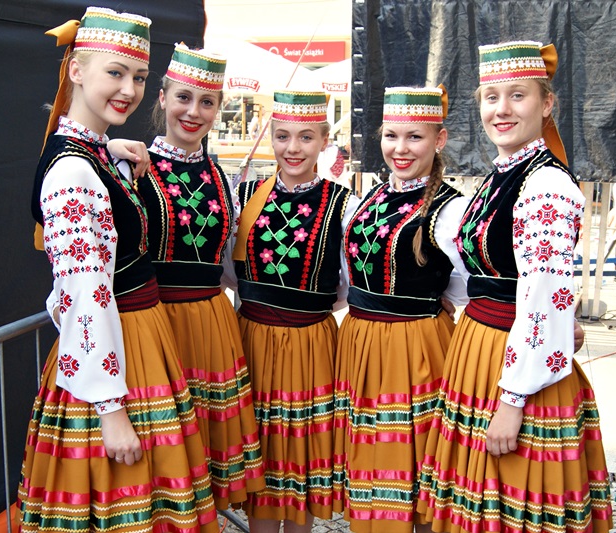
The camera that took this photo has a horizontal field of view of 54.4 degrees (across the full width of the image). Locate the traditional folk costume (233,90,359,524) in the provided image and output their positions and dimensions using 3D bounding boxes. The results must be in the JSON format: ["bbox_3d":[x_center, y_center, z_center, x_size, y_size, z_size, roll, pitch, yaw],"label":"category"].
[{"bbox_3d":[-0.045,0.109,1.820,0.480,1.255,0.390,1,6,8],"label":"traditional folk costume"}]

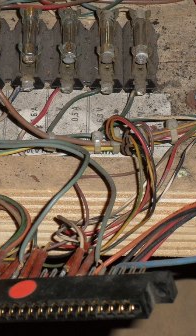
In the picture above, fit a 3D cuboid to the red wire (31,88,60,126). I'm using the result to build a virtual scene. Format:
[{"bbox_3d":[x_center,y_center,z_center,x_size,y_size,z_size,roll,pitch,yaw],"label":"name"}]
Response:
[{"bbox_3d":[-0.022,-0.027,0.674,0.005,0.005,0.028,19,45,17],"label":"red wire"}]

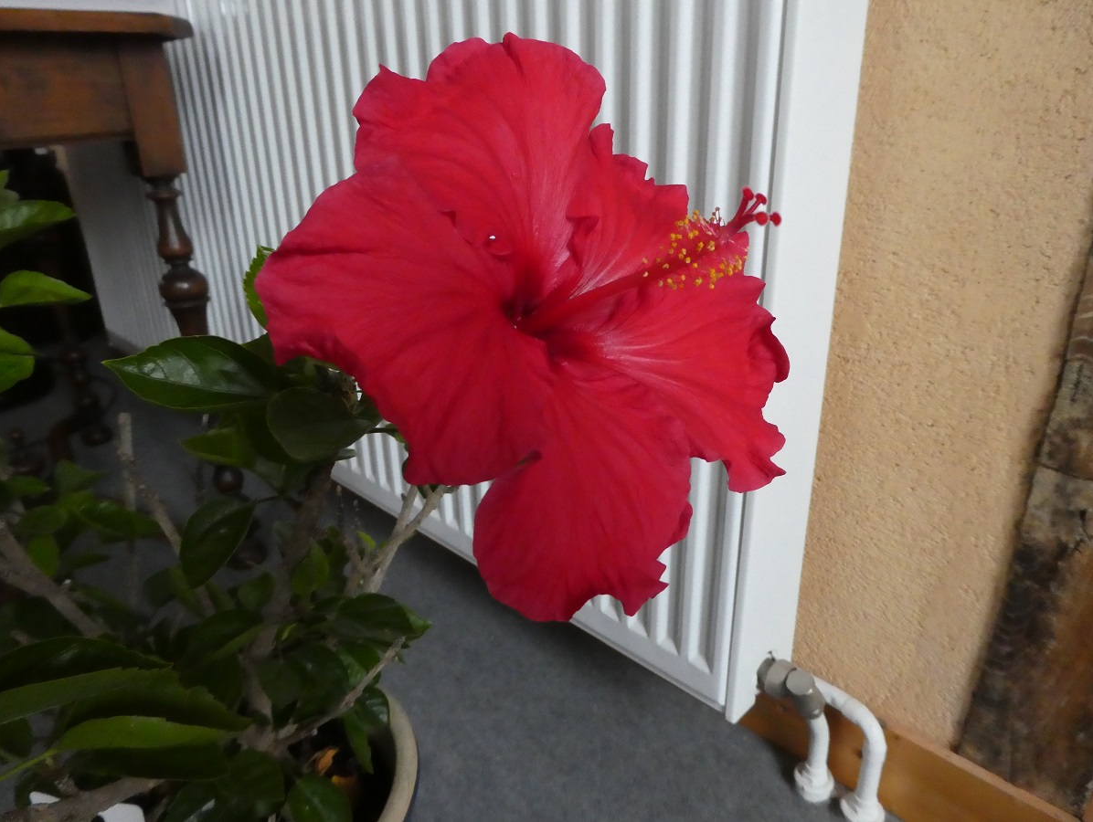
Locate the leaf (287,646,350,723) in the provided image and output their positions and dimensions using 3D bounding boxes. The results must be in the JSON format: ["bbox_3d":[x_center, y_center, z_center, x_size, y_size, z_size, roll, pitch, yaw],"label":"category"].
[{"bbox_3d":[-0.123,0.148,0.410,0.034,0.036,0.020,-9,22,-19],"label":"leaf"}]

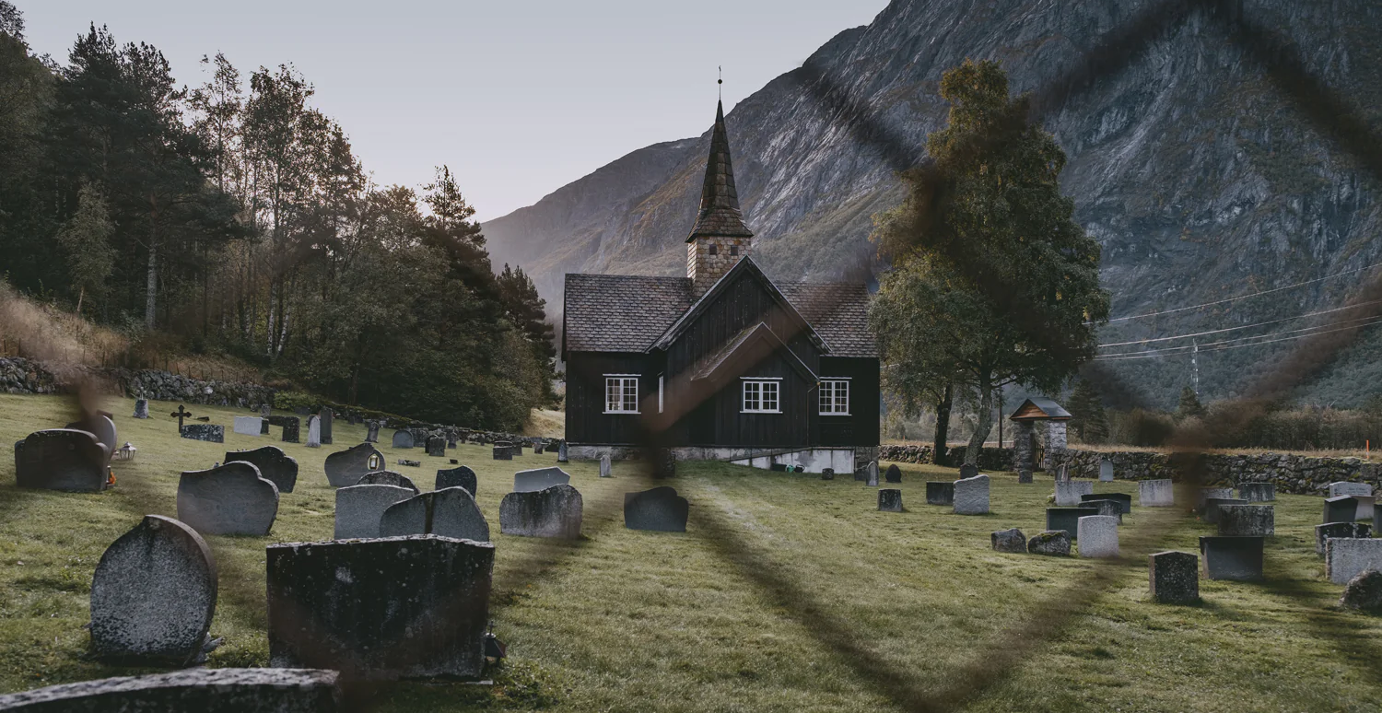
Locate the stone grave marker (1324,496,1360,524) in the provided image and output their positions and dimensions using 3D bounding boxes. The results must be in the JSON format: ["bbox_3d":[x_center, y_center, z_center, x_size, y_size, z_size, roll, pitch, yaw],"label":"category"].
[{"bbox_3d":[12.899,3.095,22.085,0.597,0.651,0.170,0,-4,0],"label":"stone grave marker"}]

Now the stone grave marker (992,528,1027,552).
[{"bbox_3d":[4.456,2.583,15.760,0.469,0.318,0.320,0,-4,0],"label":"stone grave marker"}]

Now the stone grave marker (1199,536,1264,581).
[{"bbox_3d":[6.116,2.283,12.600,0.703,0.454,0.150,1,-3,-11],"label":"stone grave marker"}]

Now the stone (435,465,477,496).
[{"bbox_3d":[-3.630,1.977,17.265,0.630,0.560,0.130,1,-3,-5],"label":"stone"}]

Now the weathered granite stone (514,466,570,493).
[{"bbox_3d":[-2.133,1.868,16.000,0.785,0.559,0.140,1,-3,-11],"label":"weathered granite stone"}]

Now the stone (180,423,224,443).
[{"bbox_3d":[-11.167,1.738,25.600,0.989,0.396,0.200,0,-4,0],"label":"stone"}]

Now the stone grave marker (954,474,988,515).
[{"bbox_3d":[5.548,2.733,22.090,0.704,0.801,0.180,0,-4,0],"label":"stone grave marker"}]

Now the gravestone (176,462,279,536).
[{"bbox_3d":[-4.315,1.321,10.400,0.846,0.677,0.140,1,-3,-11],"label":"gravestone"}]

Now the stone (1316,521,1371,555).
[{"bbox_3d":[10.706,2.994,18.290,0.847,0.556,0.180,0,-4,0],"label":"stone"}]

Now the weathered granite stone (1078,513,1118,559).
[{"bbox_3d":[5.155,2.276,14.100,0.500,0.509,0.130,1,-3,-11],"label":"weathered granite stone"}]

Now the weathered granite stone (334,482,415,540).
[{"bbox_3d":[-3.303,1.641,11.670,0.820,0.600,0.140,1,-3,-5],"label":"weathered granite stone"}]

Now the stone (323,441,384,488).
[{"bbox_3d":[-4.920,1.587,16.300,0.823,0.668,0.140,1,-3,-11],"label":"stone"}]

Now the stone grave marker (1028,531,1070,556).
[{"bbox_3d":[4.480,2.331,13.900,0.407,0.279,0.320,1,-3,-11],"label":"stone grave marker"}]

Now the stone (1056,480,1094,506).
[{"bbox_3d":[9.649,3.451,28.070,0.950,0.630,0.140,1,-3,-5],"label":"stone"}]

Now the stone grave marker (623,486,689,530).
[{"bbox_3d":[-0.422,1.850,13.500,0.774,0.516,0.140,1,-3,-11],"label":"stone grave marker"}]

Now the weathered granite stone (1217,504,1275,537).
[{"bbox_3d":[10.340,3.064,20.800,1.044,0.593,0.200,0,-4,0],"label":"weathered granite stone"}]

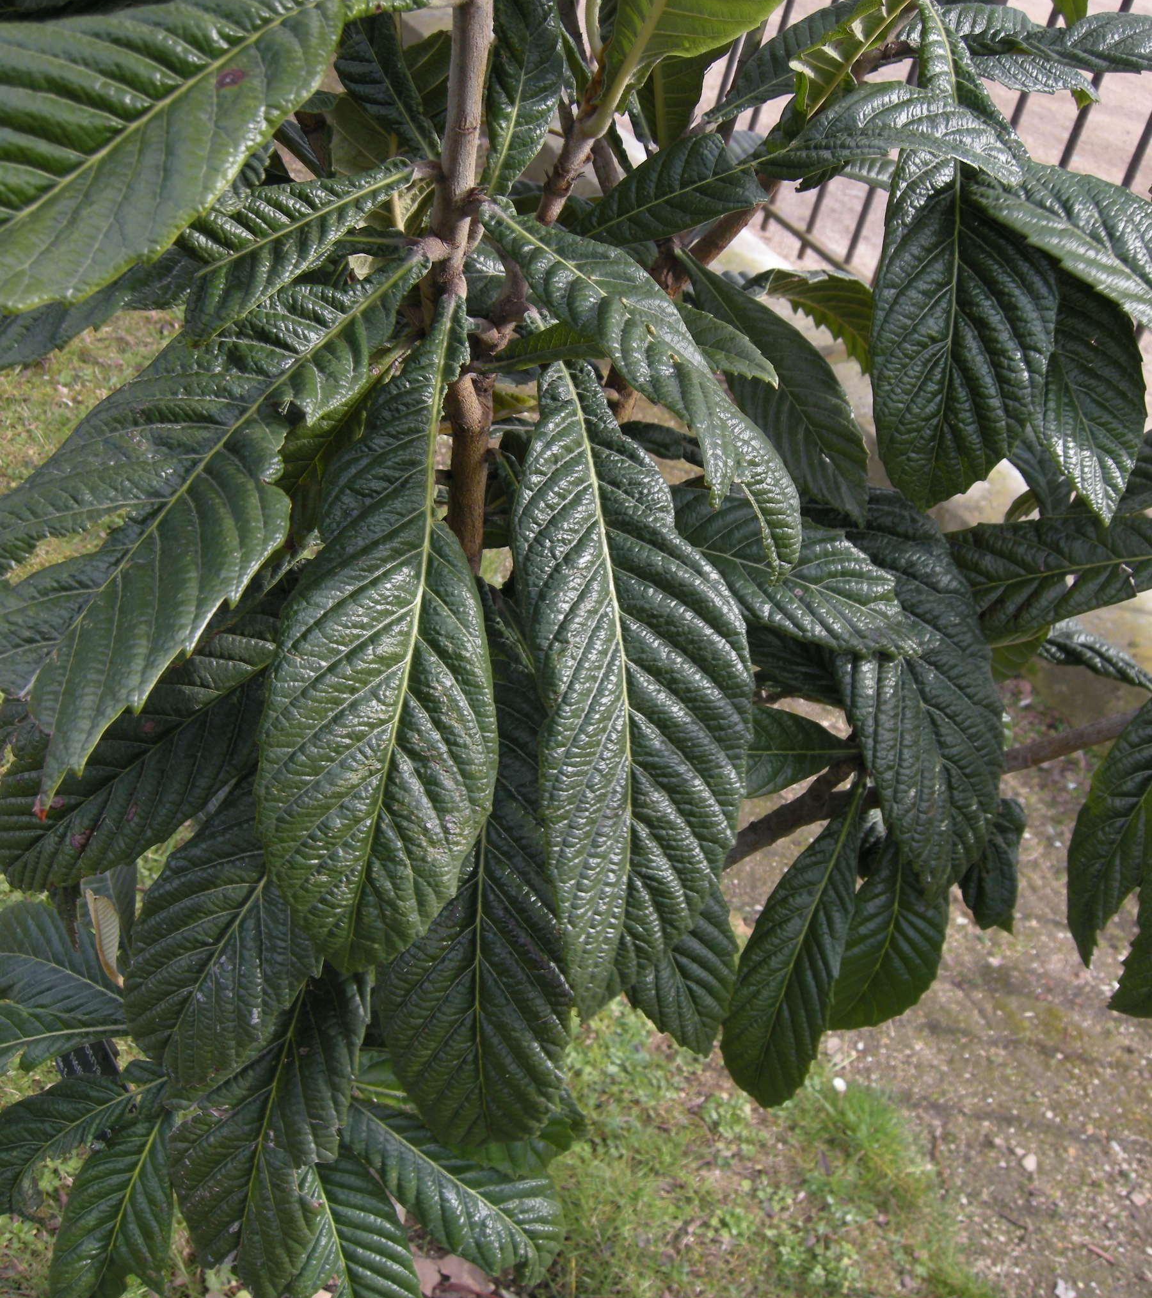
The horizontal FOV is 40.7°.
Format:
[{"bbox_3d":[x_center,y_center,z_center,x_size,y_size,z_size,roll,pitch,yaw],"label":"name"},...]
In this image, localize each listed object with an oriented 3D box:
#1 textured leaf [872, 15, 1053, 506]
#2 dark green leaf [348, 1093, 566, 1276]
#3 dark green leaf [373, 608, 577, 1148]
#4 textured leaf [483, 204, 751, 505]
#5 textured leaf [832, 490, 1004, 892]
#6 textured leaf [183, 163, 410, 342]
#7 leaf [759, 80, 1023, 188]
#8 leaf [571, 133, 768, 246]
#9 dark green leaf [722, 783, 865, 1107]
[{"bbox_3d":[0.169,-0.180,0.695,0.080,0.241,0.045,1,-10,3],"label":"textured leaf"},{"bbox_3d":[-0.084,0.358,1.055,0.182,0.035,0.072,34,53,16],"label":"dark green leaf"},{"bbox_3d":[-0.040,0.093,0.680,0.083,0.241,0.035,1,-10,0],"label":"dark green leaf"},{"bbox_3d":[0.016,-0.128,0.637,0.053,0.035,0.210,-20,57,-25],"label":"textured leaf"},{"bbox_3d":[0.168,0.021,0.780,0.083,0.201,0.045,-6,-6,-5],"label":"textured leaf"},{"bbox_3d":[-0.112,-0.177,0.670,0.060,0.030,0.139,29,50,26],"label":"textured leaf"},{"bbox_3d":[0.136,-0.221,0.672,0.116,0.035,0.062,14,42,28],"label":"leaf"},{"bbox_3d":[0.044,-0.210,0.718,0.095,0.025,0.058,-13,37,22],"label":"leaf"},{"bbox_3d":[0.139,0.172,0.905,0.066,0.195,0.030,17,-3,14],"label":"dark green leaf"}]

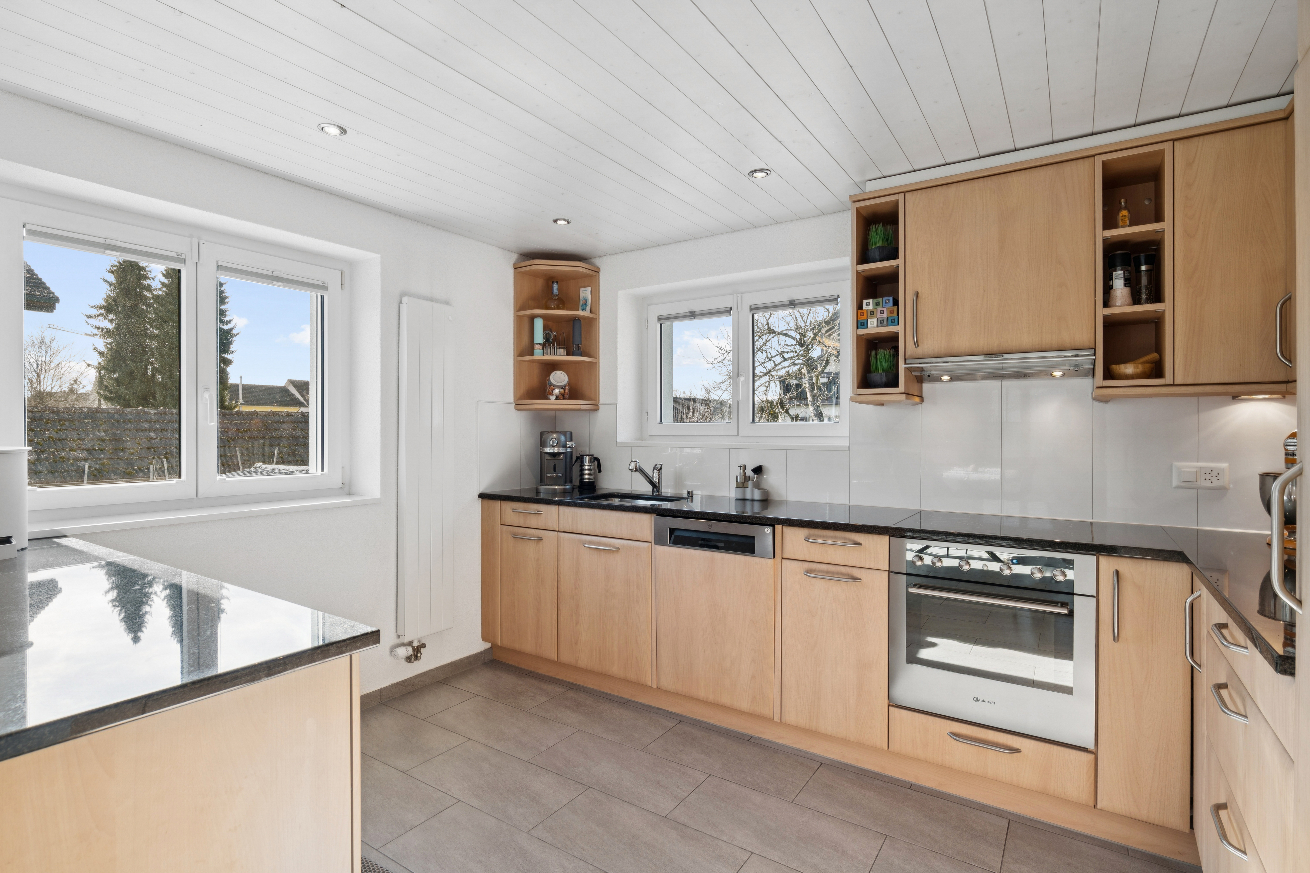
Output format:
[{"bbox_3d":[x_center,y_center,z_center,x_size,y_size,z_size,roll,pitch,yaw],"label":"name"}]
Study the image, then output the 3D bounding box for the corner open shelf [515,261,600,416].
[{"bbox_3d":[-0.573,-0.568,3.618,0.491,0.820,0.367,0,0,-12],"label":"corner open shelf"}]

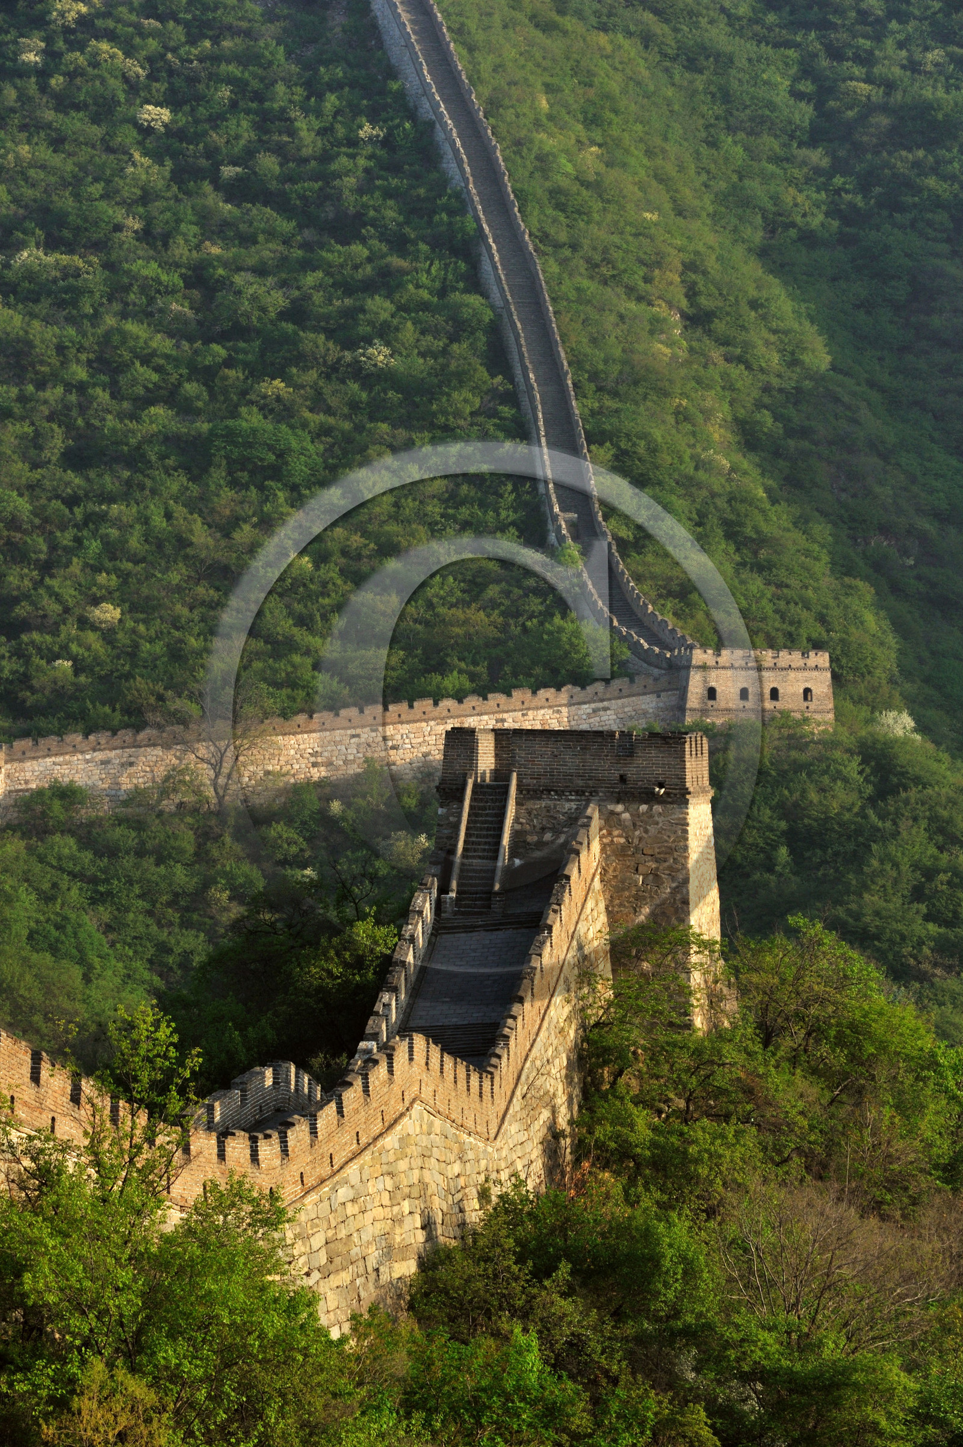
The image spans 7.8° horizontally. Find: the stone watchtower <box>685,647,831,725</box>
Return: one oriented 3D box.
[{"bbox_3d":[23.650,-2.620,620.000,13.200,8.000,10.600,1,0,-10],"label":"stone watchtower"}]

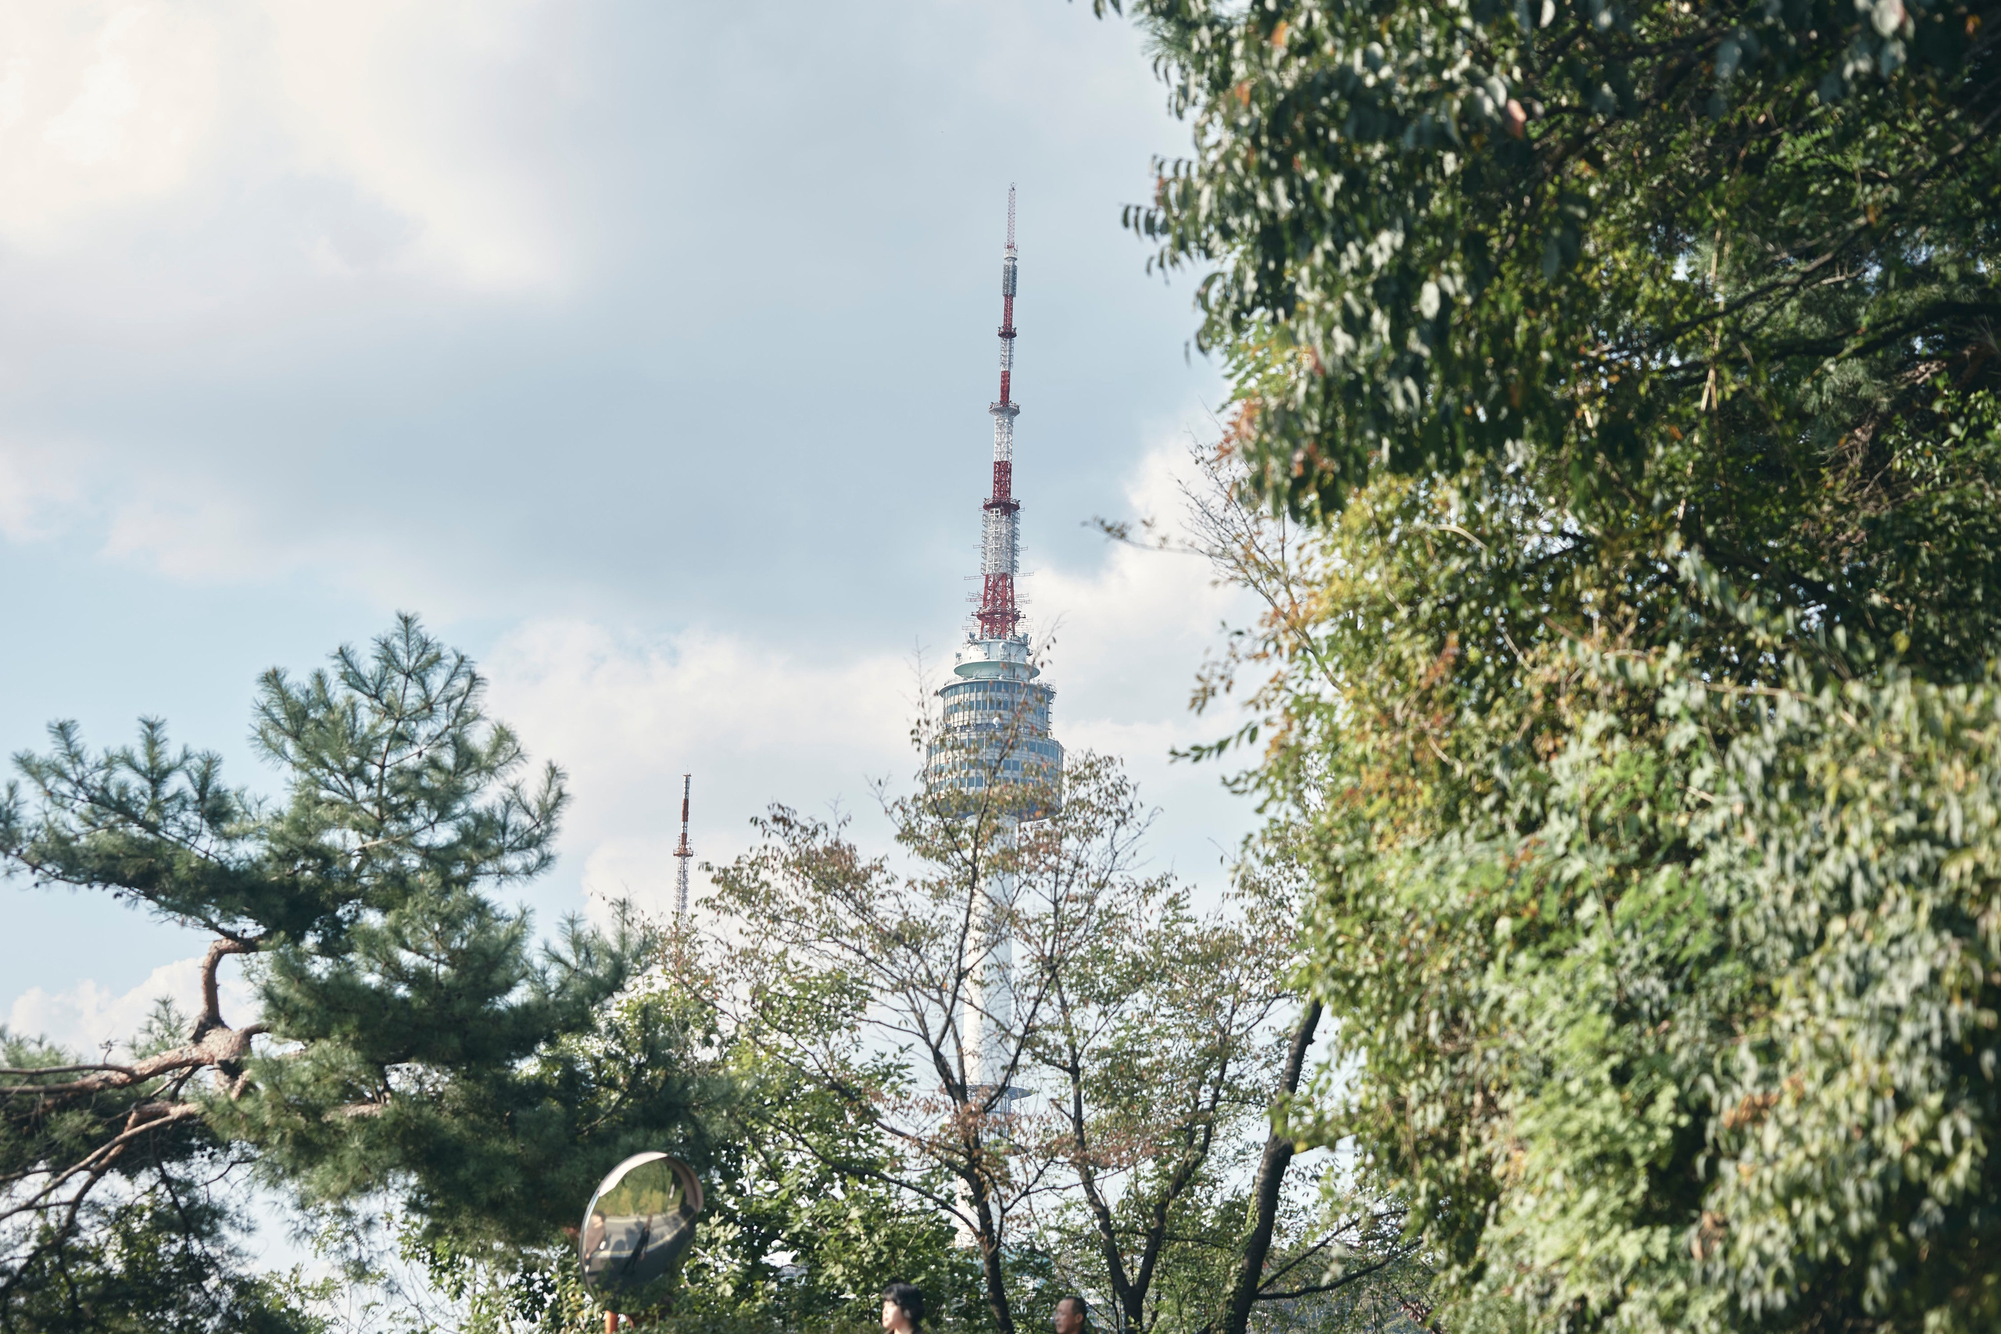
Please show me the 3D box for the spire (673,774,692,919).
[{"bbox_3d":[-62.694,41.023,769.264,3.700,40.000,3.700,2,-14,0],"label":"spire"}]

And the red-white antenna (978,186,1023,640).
[{"bbox_3d":[0.996,-54.787,828.998,9.500,101.000,9.500,2,-14,0],"label":"red-white antenna"}]

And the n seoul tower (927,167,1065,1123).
[{"bbox_3d":[-0.783,11.110,812.934,28.700,236.700,28.700,2,-14,0],"label":"n seoul tower"}]

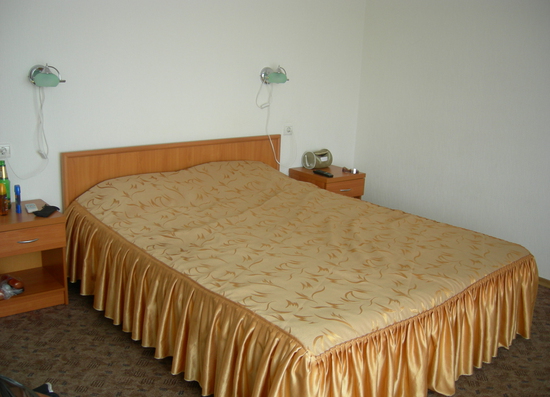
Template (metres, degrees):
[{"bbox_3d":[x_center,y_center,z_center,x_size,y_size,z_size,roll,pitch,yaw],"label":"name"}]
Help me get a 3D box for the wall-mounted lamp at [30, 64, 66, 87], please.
[{"bbox_3d":[-1.291,-0.699,3.247,0.184,0.133,0.163,-9,18,-36],"label":"wall-mounted lamp"}]

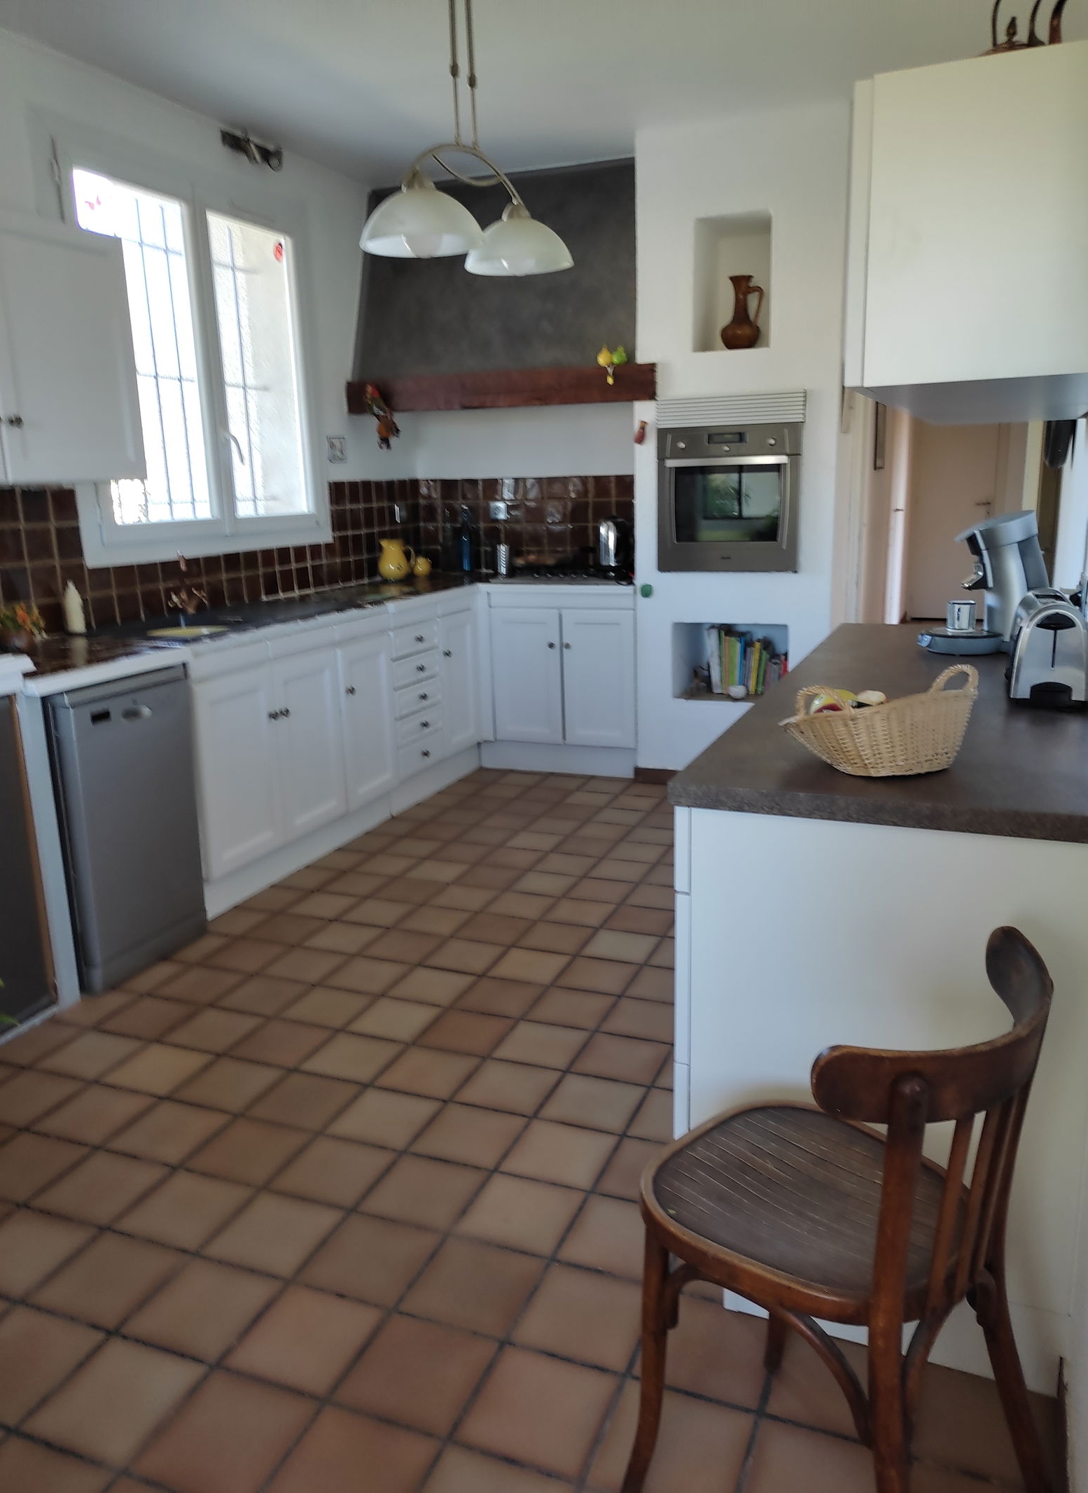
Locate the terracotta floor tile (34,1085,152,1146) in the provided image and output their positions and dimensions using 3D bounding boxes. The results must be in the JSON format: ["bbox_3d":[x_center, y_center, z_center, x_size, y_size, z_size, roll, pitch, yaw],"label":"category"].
[{"bbox_3d":[-0.983,0.811,2.362,0.189,0.012,0.189,3,14,22],"label":"terracotta floor tile"}]

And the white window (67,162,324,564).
[{"bbox_3d":[-1.310,-1.459,4.223,0.100,1.360,1.380,5,16,23],"label":"white window"}]

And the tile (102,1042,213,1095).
[{"bbox_3d":[-0.941,0.789,2.632,0.193,0.012,0.193,4,14,22],"label":"tile"}]

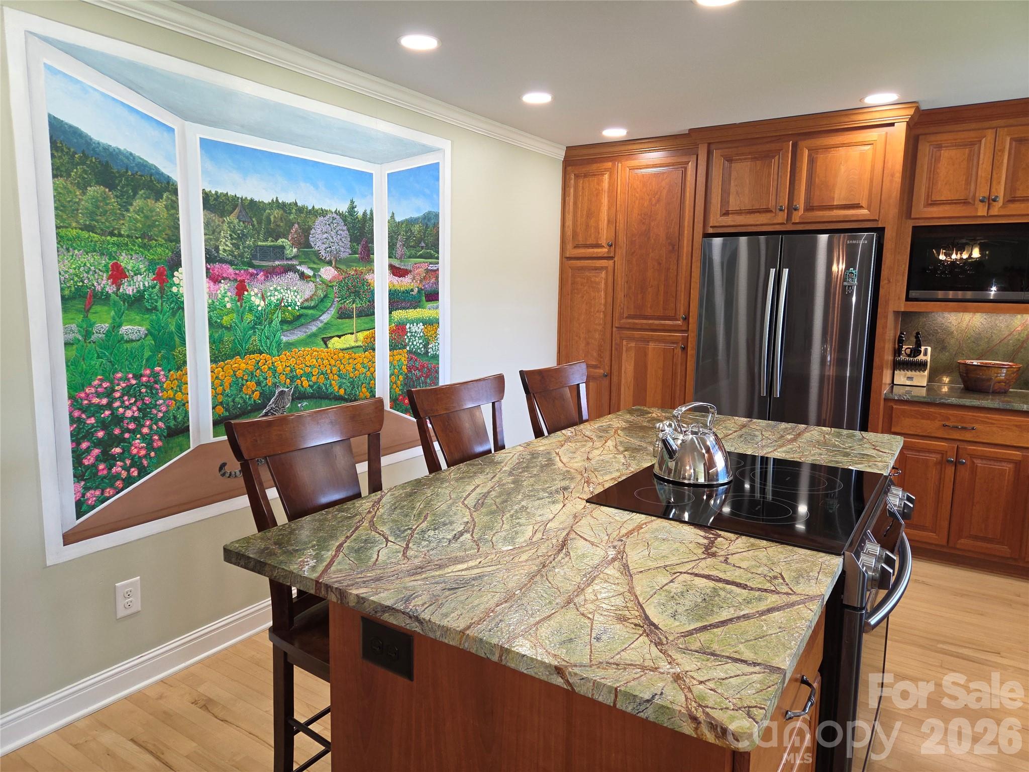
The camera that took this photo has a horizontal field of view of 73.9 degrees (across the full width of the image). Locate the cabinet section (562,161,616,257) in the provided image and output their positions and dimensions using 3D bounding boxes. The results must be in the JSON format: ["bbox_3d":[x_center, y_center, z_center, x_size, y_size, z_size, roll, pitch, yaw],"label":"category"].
[{"bbox_3d":[0.661,-1.214,4.822,0.400,0.637,0.600,6,9,33],"label":"cabinet section"}]

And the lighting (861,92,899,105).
[{"bbox_3d":[1.738,-1.362,3.261,0.185,0.020,0.185,6,9,33],"label":"lighting"}]

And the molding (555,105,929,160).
[{"bbox_3d":[1.141,-1.422,3.908,2.025,0.085,0.165,6,9,33],"label":"molding"}]

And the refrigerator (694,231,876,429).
[{"bbox_3d":[1.669,0.004,4.164,0.906,1.762,0.870,6,9,33],"label":"refrigerator"}]

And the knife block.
[{"bbox_3d":[2.422,-0.130,4.157,0.167,0.240,0.180,6,9,33],"label":"knife block"}]

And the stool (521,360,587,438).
[{"bbox_3d":[0.355,0.505,2.765,0.540,1.110,0.480,6,9,33],"label":"stool"}]

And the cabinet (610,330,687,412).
[{"bbox_3d":[1.011,0.176,4.607,0.490,1.105,0.600,6,9,33],"label":"cabinet"}]

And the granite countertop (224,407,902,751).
[{"bbox_3d":[0.436,0.266,1.980,1.054,0.030,2.160,6,9,33],"label":"granite countertop"}]

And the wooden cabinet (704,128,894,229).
[{"bbox_3d":[1.656,-1.117,3.919,0.925,0.465,0.600,6,9,33],"label":"wooden cabinet"}]

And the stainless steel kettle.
[{"bbox_3d":[0.499,0.150,1.904,0.224,0.210,0.216,1,8,0],"label":"stainless steel kettle"}]

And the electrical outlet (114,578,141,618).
[{"bbox_3d":[-1.331,0.732,2.359,0.008,0.125,0.081,6,9,33],"label":"electrical outlet"}]

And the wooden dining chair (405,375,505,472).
[{"bbox_3d":[0.009,0.572,2.230,0.540,1.110,0.490,5,9,29],"label":"wooden dining chair"}]

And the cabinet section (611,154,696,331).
[{"bbox_3d":[1.045,-0.933,4.601,0.515,1.073,0.600,6,9,33],"label":"cabinet section"}]

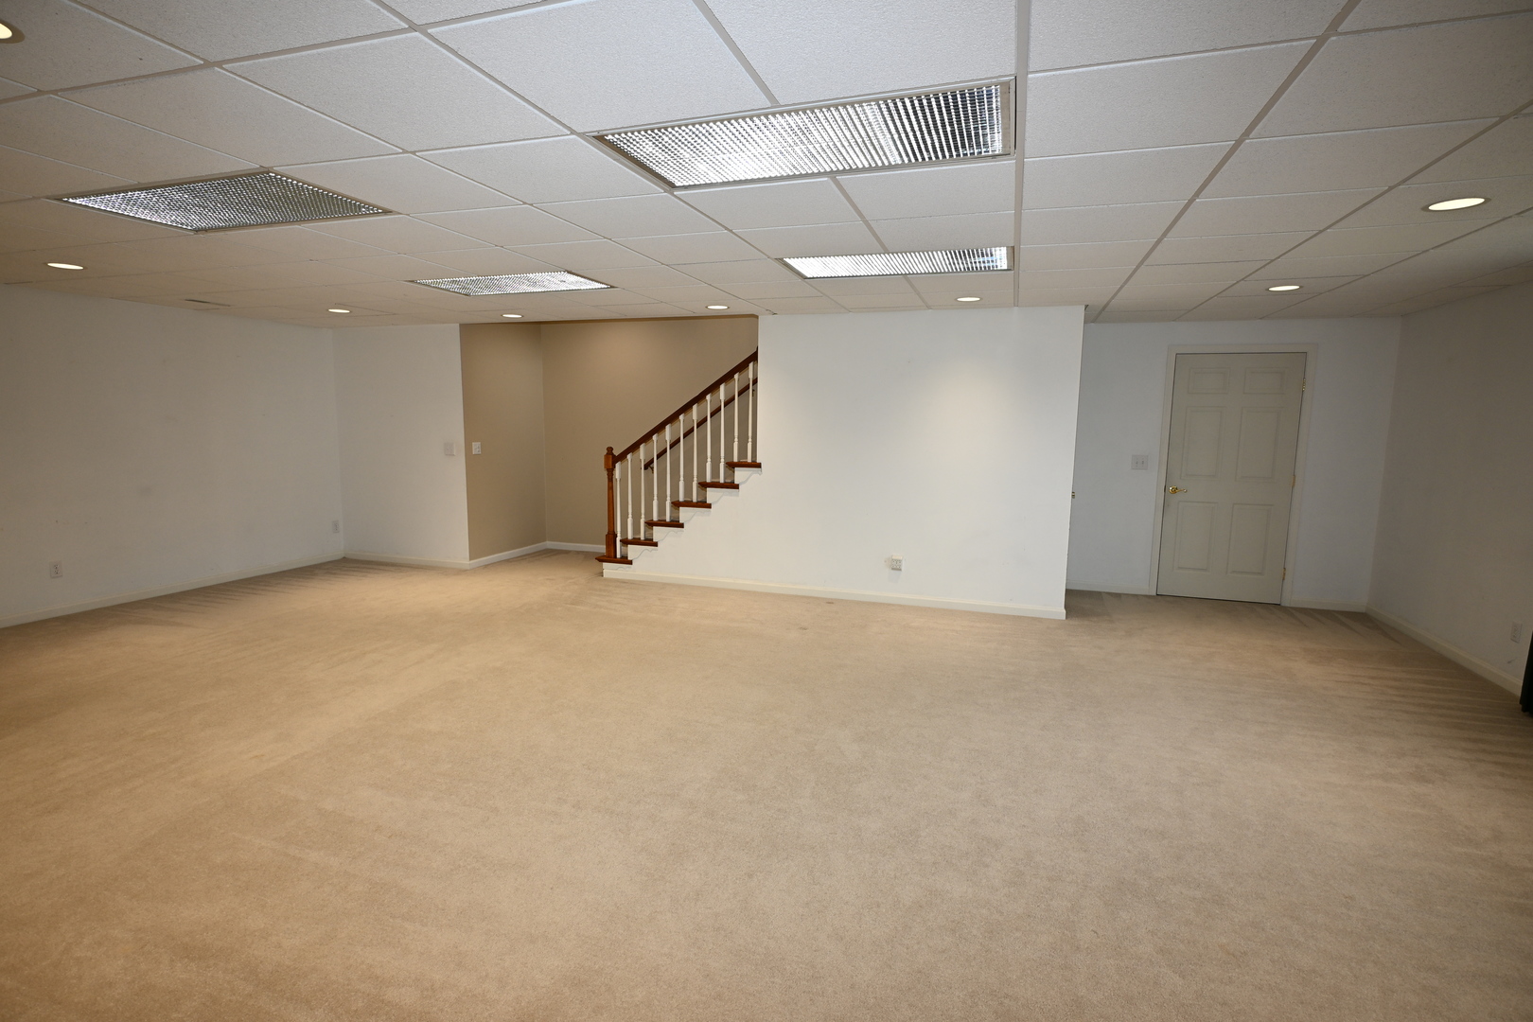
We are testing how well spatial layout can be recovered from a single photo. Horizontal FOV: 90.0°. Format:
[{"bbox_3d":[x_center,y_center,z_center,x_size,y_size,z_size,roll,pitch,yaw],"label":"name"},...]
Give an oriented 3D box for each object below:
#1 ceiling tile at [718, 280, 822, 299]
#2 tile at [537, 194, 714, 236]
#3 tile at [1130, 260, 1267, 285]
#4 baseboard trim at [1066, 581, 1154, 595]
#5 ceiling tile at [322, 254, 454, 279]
[{"bbox_3d":[0.027,-1.417,4.909,0.605,0.020,0.605,3,7,18],"label":"ceiling tile"},{"bbox_3d":[-0.546,-1.223,3.188,0.605,0.020,0.605,3,7,18],"label":"tile"},{"bbox_3d":[2.320,-1.302,4.164,0.600,0.020,0.600,3,7,18],"label":"tile"},{"bbox_3d":[2.865,0.648,6.489,0.696,0.078,0.015,3,7,18],"label":"baseboard trim"},{"bbox_3d":[-2.083,-1.373,4.314,0.600,0.020,0.600,3,7,18],"label":"ceiling tile"}]

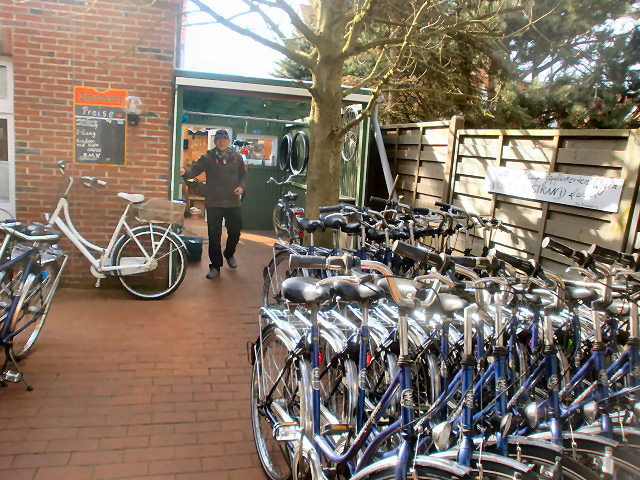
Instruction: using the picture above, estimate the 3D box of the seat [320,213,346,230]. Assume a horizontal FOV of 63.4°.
[{"bbox_3d":[0.111,-0.148,4.250,0.200,0.100,0.255,-3,12,-31],"label":"seat"}]

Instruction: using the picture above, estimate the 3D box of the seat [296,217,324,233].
[{"bbox_3d":[-0.075,-0.119,4.100,0.200,0.100,0.255,-3,12,-31],"label":"seat"}]

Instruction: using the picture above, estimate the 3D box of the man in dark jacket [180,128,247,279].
[{"bbox_3d":[-1.239,-0.438,6.091,0.700,1.690,0.520,2,11,-7],"label":"man in dark jacket"}]

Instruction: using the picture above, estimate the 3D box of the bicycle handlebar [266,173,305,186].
[{"bbox_3d":[-0.479,-0.865,7.400,0.580,0.160,0.240,-6,13,-15],"label":"bicycle handlebar"}]

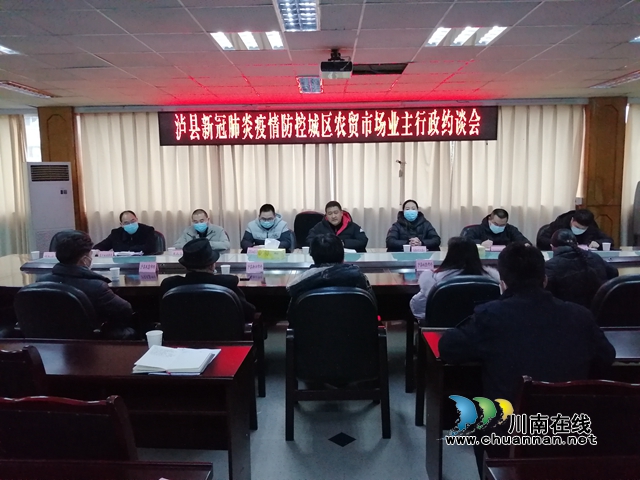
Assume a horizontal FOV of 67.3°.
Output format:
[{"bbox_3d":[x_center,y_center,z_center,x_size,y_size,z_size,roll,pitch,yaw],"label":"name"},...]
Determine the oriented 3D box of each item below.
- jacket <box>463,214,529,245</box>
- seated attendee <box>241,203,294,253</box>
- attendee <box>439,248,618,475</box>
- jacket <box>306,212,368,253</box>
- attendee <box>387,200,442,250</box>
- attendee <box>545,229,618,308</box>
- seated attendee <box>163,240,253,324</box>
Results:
[{"bbox_3d":[1.899,0.072,5.334,0.700,0.680,0.500,-1,8,1],"label":"jacket"},{"bbox_3d":[-0.565,0.250,5.419,0.600,1.280,0.780,-1,8,1],"label":"seated attendee"},{"bbox_3d":[0.895,0.637,2.121,0.720,1.320,0.720,-1,8,1],"label":"attendee"},{"bbox_3d":[0.182,0.022,5.223,0.650,0.690,0.528,-1,8,1],"label":"jacket"},{"bbox_3d":[0.996,0.212,5.184,0.568,1.279,0.761,-1,8,1],"label":"attendee"},{"bbox_3d":[1.846,0.522,3.377,0.550,1.210,0.800,-1,8,-2],"label":"attendee"},{"bbox_3d":[-0.738,0.575,3.316,0.600,1.200,0.800,0,8,4],"label":"seated attendee"}]

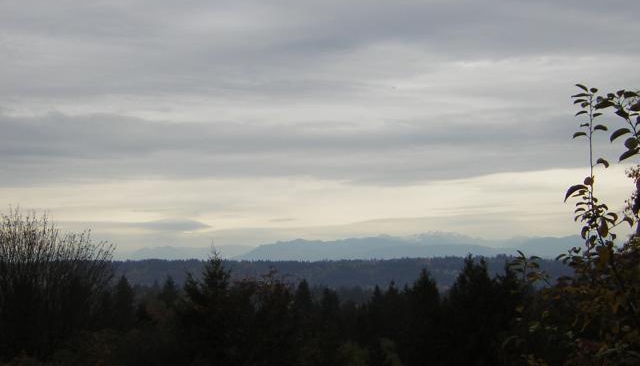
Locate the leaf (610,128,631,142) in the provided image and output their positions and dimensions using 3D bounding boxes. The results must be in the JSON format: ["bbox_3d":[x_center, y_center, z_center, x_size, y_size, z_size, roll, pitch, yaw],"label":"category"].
[{"bbox_3d":[1.022,-0.165,4.400,0.077,0.034,0.042,-28,4,-14],"label":"leaf"}]

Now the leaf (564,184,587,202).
[{"bbox_3d":[0.888,0.033,4.500,0.092,0.036,0.045,-28,4,-14],"label":"leaf"}]

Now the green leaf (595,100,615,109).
[{"bbox_3d":[0.967,-0.265,4.400,0.074,0.030,0.042,-12,0,-14],"label":"green leaf"}]

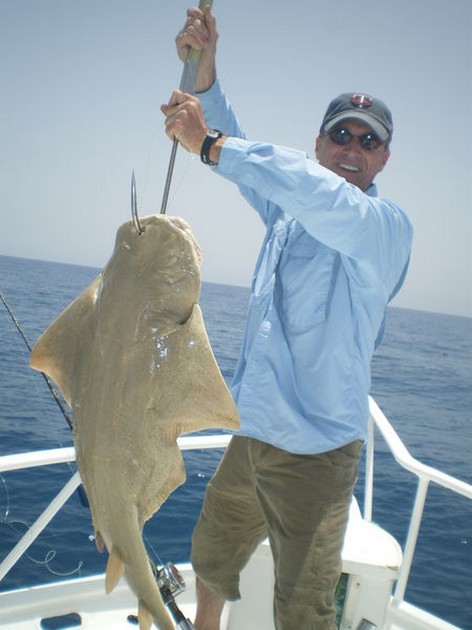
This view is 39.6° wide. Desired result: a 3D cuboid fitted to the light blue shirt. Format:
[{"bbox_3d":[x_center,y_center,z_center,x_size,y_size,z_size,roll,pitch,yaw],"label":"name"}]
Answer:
[{"bbox_3d":[0.125,-0.092,1.680,0.623,0.820,0.465,10,0,-40],"label":"light blue shirt"}]

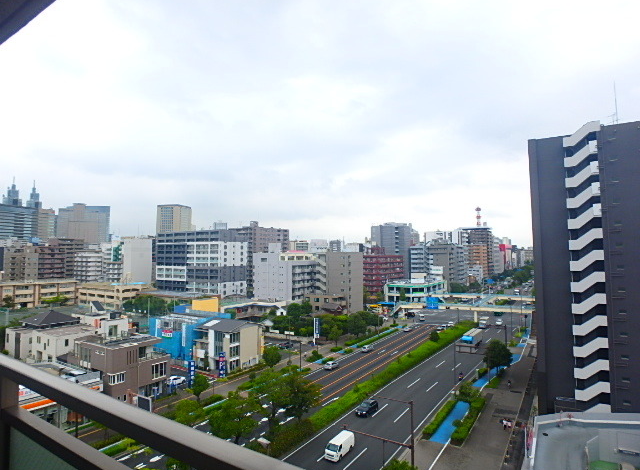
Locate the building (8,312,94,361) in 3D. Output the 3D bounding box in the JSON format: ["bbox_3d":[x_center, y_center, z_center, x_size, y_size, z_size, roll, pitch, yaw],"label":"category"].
[{"bbox_3d":[-68.917,25.986,100.479,24.500,8.200,11.500,-3,-4,34],"label":"building"}]

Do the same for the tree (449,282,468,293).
[{"bbox_3d":[80.118,31.059,224.946,11.000,8.500,9.000,-2,-3,19],"label":"tree"}]

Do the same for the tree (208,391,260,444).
[{"bbox_3d":[-10.161,23.113,46.966,6.400,9.000,6.400,-3,-3,34],"label":"tree"}]

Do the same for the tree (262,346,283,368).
[{"bbox_3d":[-10.446,26.389,84.463,4.400,4.700,4.400,0,-3,-7],"label":"tree"}]

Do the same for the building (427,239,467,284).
[{"bbox_3d":[81.919,21.531,245.958,13.300,34.000,46.000,-3,-4,33],"label":"building"}]

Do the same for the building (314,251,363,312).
[{"bbox_3d":[7.541,19.437,145.567,15.000,25.700,10.500,-3,-4,33],"label":"building"}]

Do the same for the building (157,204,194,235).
[{"bbox_3d":[-205.329,6.555,547.266,32.900,93.600,30.700,-1,-3,9],"label":"building"}]

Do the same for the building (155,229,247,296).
[{"bbox_3d":[-62.162,17.140,204.293,50.000,37.000,20.000,-3,-3,34],"label":"building"}]

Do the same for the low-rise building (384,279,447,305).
[{"bbox_3d":[48.338,27.651,191.821,18.500,11.500,34.000,-3,-3,34],"label":"low-rise building"}]

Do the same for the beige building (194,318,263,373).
[{"bbox_3d":[-20.142,24.122,87.356,11.200,9.700,10.400,-3,-4,34],"label":"beige building"}]

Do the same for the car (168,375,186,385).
[{"bbox_3d":[-28.042,28.596,76.789,1.620,1.500,3.700,-3,-3,34],"label":"car"}]

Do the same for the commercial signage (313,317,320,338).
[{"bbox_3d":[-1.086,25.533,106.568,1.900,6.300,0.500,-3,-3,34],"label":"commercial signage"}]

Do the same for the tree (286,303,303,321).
[{"bbox_3d":[-7.672,25.781,116.584,5.000,9.400,5.000,0,-4,0],"label":"tree"}]

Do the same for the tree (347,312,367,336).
[{"bbox_3d":[10.896,26.888,115.086,5.800,7.200,5.800,-1,-3,0],"label":"tree"}]

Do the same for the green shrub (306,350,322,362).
[{"bbox_3d":[-1.293,27.937,90.675,3.200,2.100,2.600,-3,-4,34],"label":"green shrub"}]

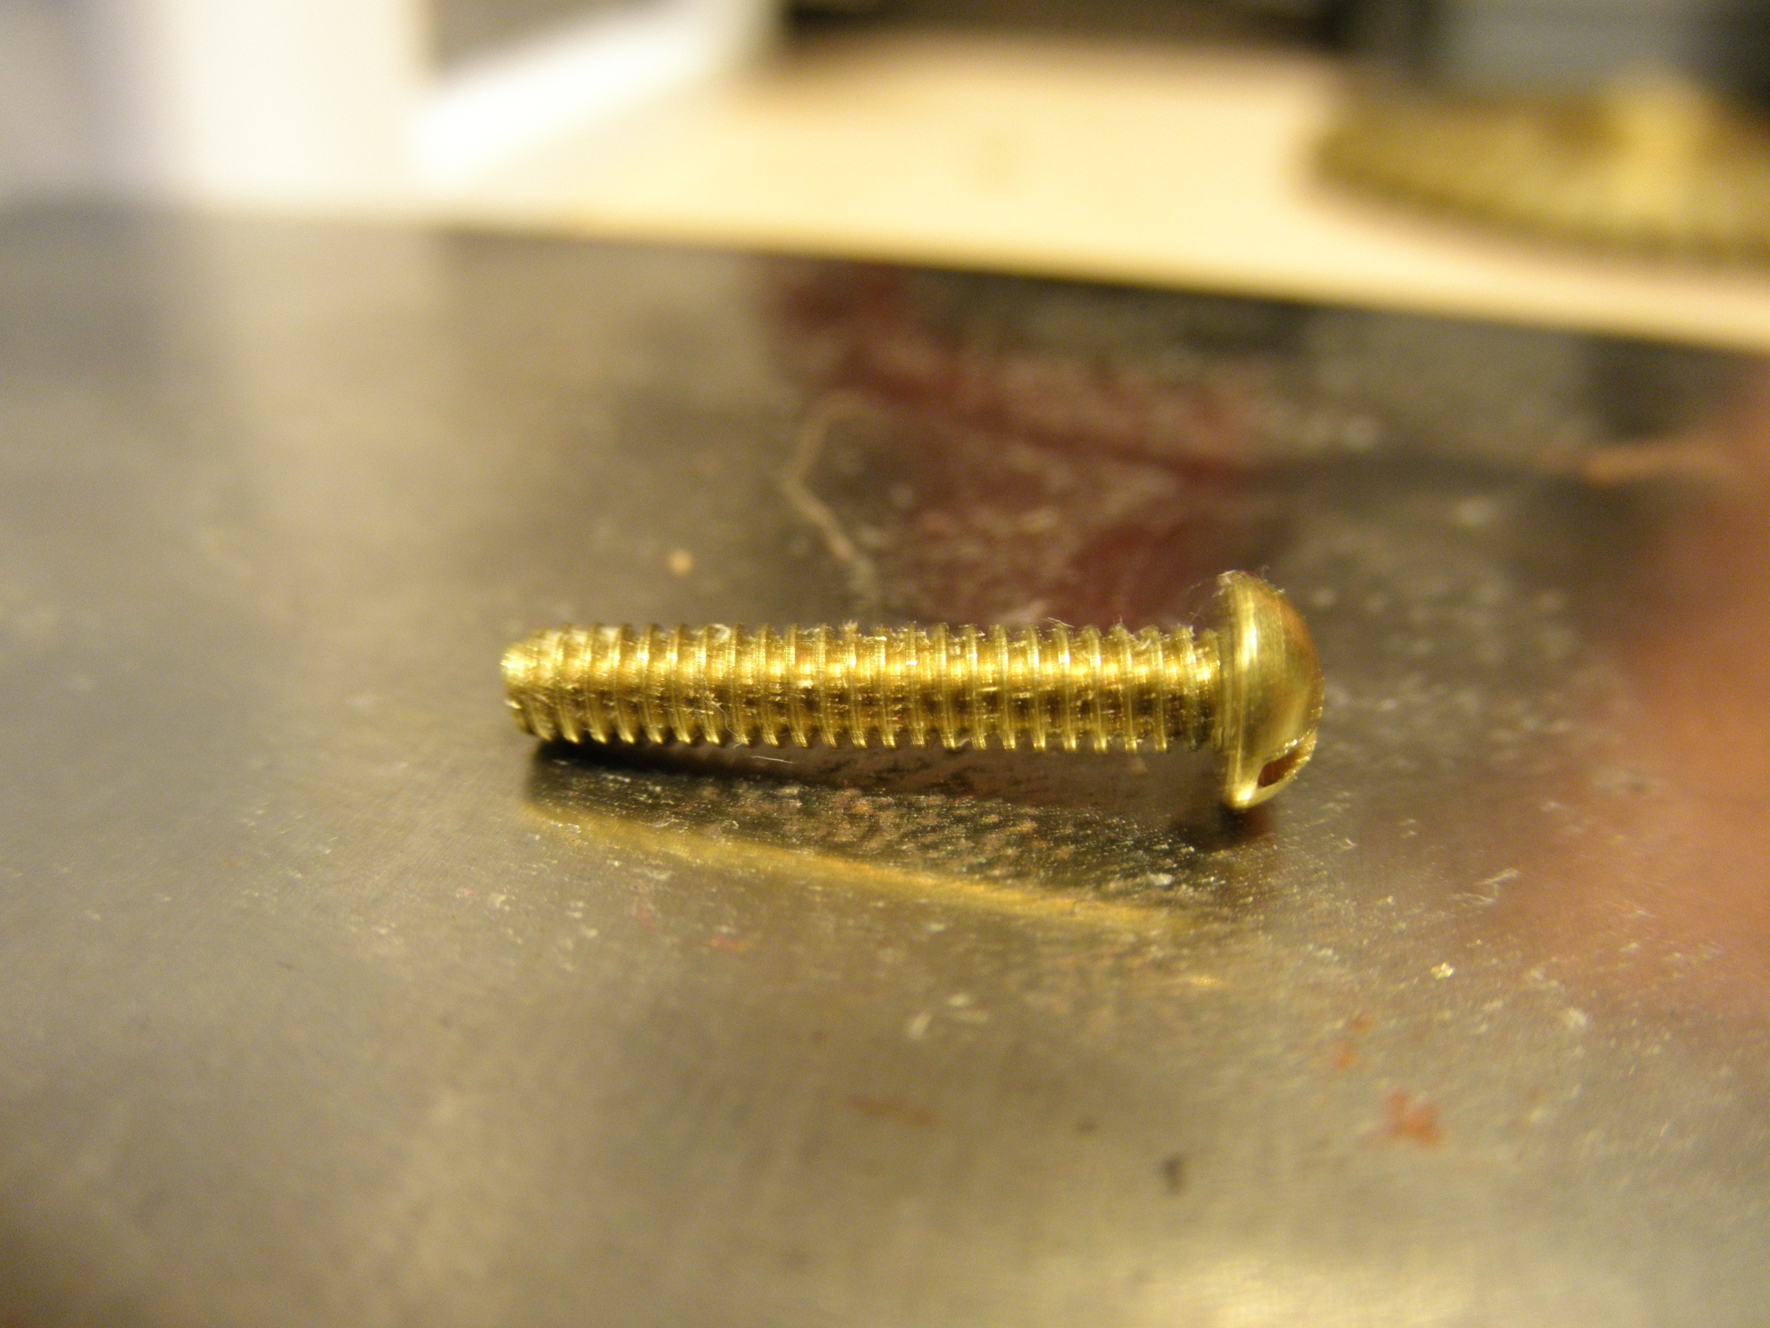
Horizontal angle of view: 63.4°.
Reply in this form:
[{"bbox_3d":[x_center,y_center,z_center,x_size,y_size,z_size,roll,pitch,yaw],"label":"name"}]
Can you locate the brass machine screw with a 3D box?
[{"bbox_3d":[0.001,0.001,0.039,0.022,0.006,0.006,0,31,6],"label":"brass machine screw"}]

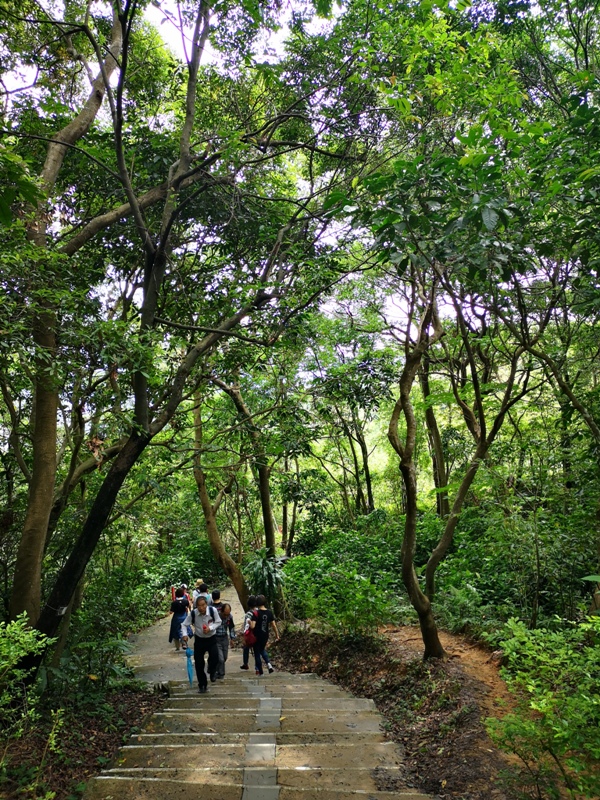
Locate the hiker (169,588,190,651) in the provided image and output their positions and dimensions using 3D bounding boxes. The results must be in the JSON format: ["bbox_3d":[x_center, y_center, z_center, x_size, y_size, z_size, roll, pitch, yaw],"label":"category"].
[{"bbox_3d":[-2.974,5.417,15.400,0.530,1.550,0.420,0,-3,-5],"label":"hiker"}]

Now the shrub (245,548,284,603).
[{"bbox_3d":[-0.930,4.640,16.300,1.040,1.520,1.000,0,-3,0],"label":"shrub"}]

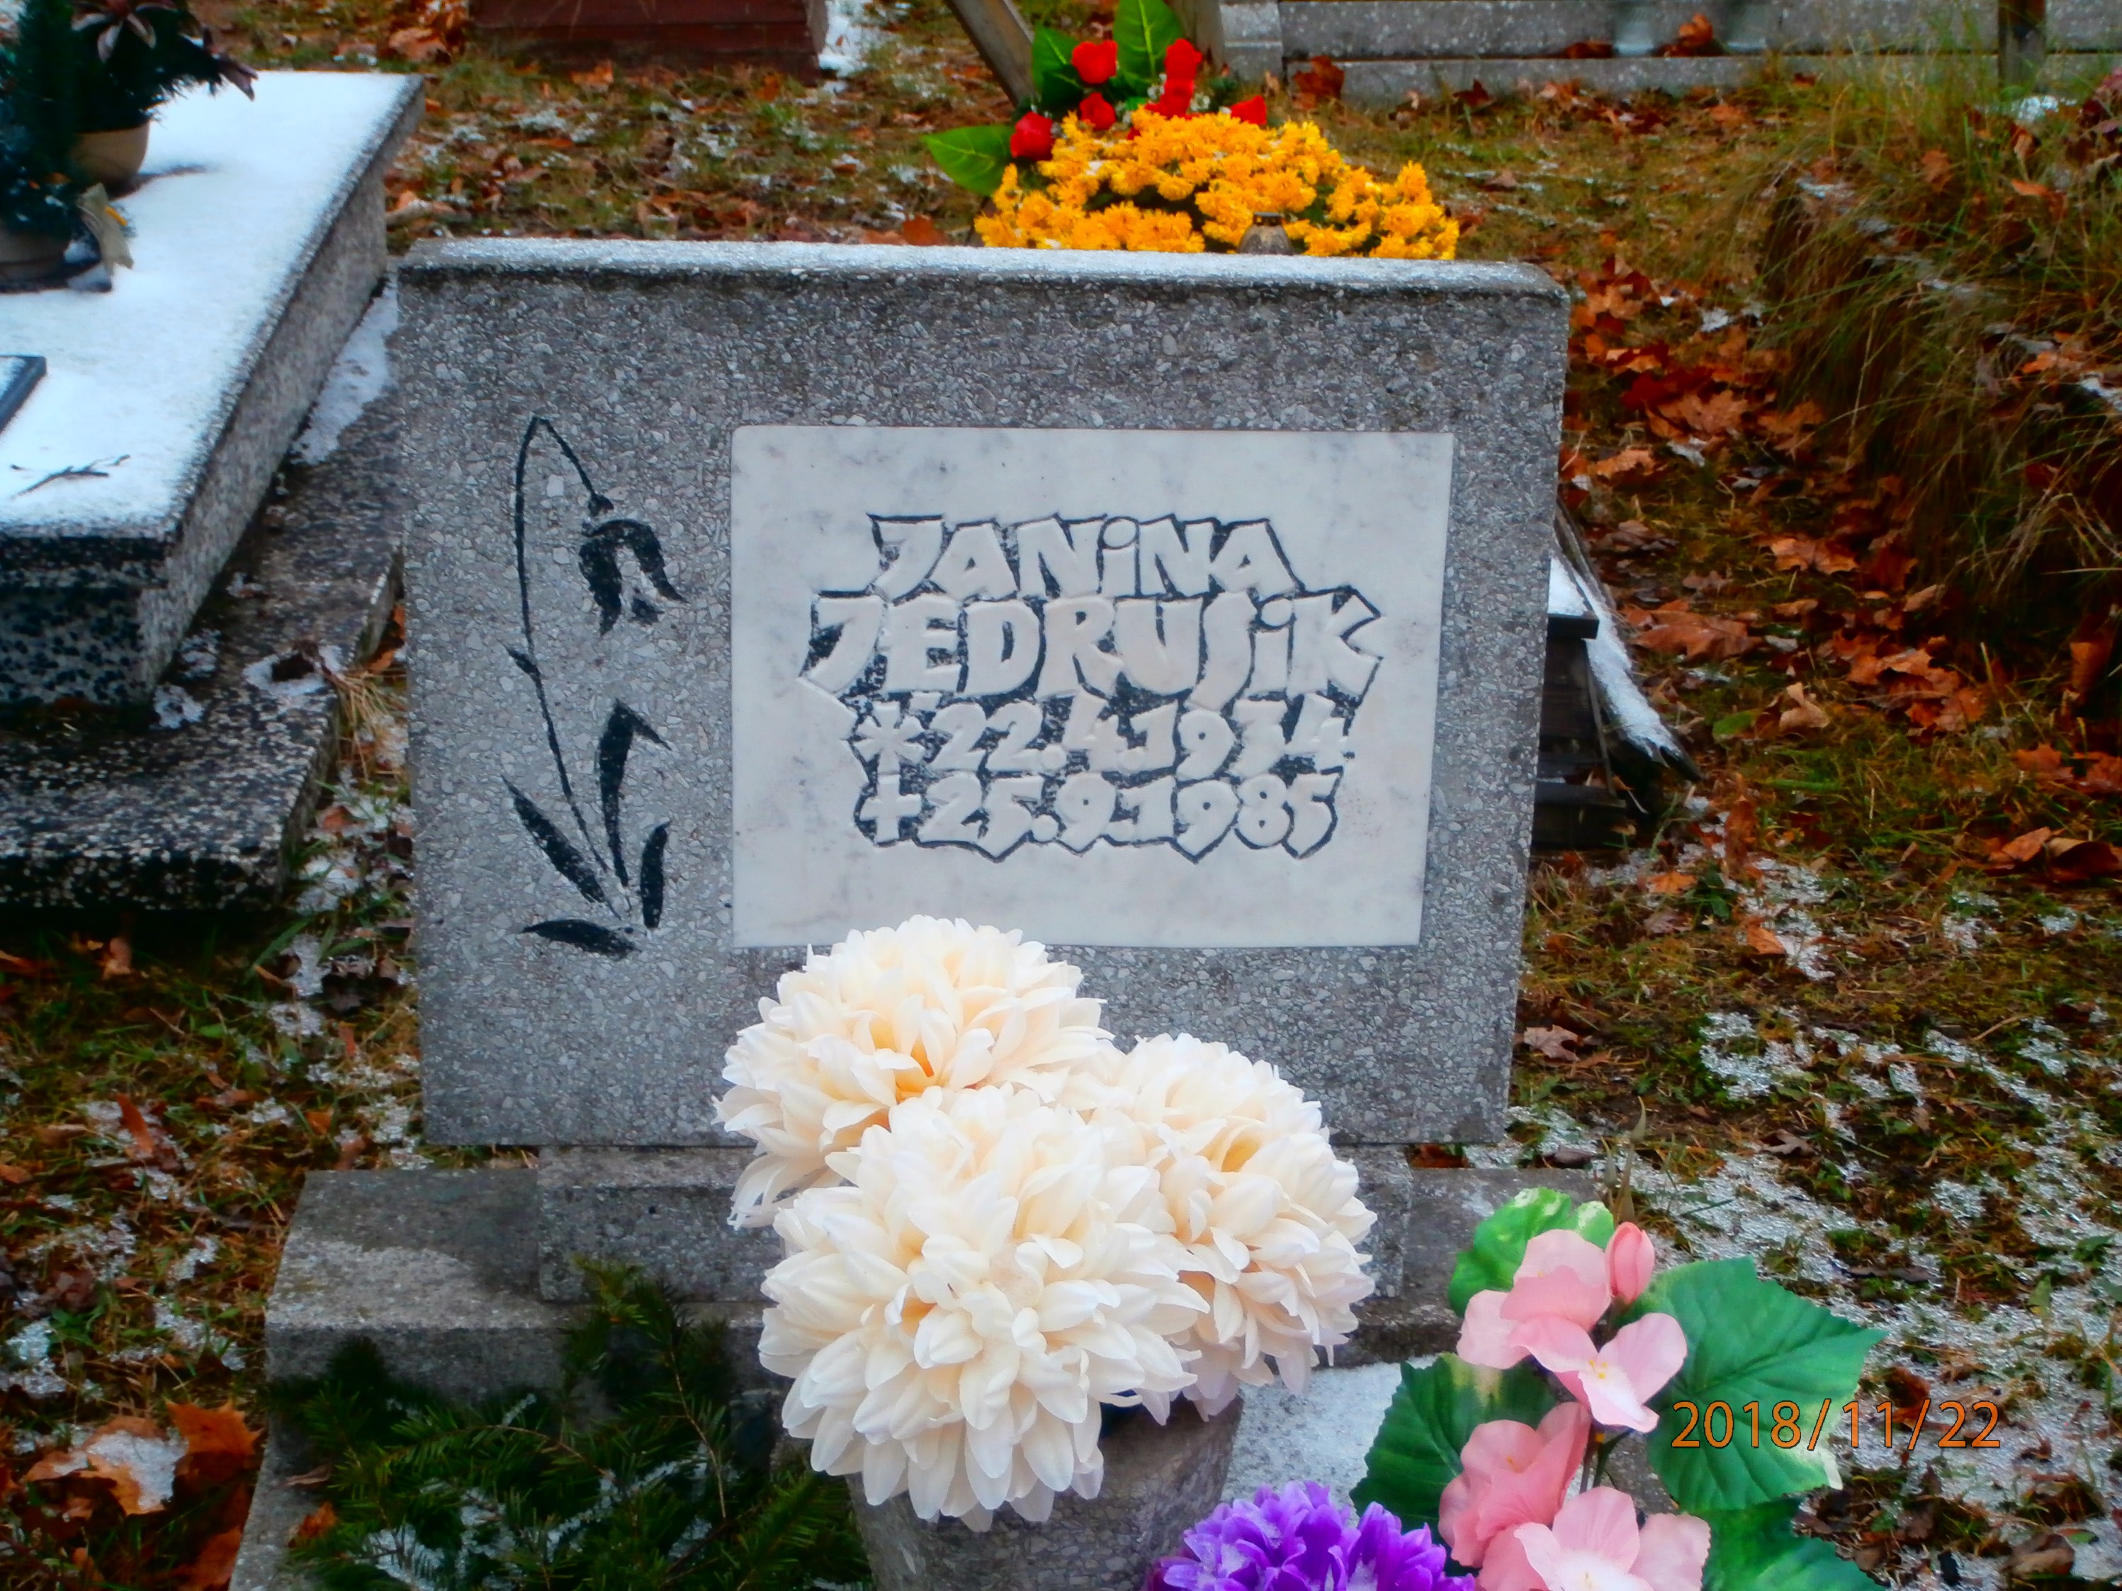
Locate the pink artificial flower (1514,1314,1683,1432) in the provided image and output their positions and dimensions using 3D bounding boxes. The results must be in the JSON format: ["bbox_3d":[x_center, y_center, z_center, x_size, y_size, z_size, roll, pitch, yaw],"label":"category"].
[{"bbox_3d":[0.219,0.235,1.420,0.071,0.052,0.045,-2,-5,-9],"label":"pink artificial flower"}]

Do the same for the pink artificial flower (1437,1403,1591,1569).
[{"bbox_3d":[0.184,0.281,1.420,0.063,0.065,0.050,7,1,14],"label":"pink artificial flower"}]

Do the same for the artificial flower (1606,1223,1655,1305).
[{"bbox_3d":[0.238,0.196,1.460,0.021,0.034,0.021,2,20,0],"label":"artificial flower"}]

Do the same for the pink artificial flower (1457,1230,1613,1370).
[{"bbox_3d":[0.196,0.209,1.450,0.063,0.058,0.050,3,-5,5],"label":"pink artificial flower"}]

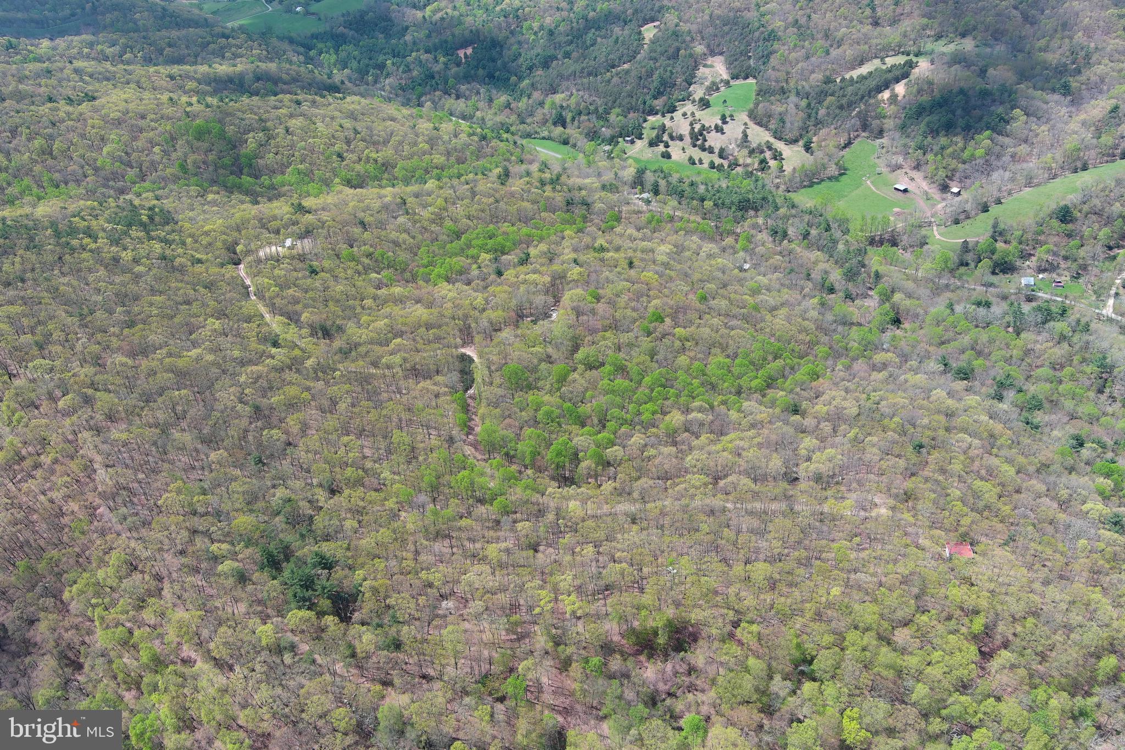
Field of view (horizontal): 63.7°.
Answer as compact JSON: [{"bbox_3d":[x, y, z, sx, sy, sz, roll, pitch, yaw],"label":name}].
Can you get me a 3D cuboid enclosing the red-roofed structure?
[{"bbox_3d":[122.510,54.520,281.230,7.200,4.300,6.400,1,35,1],"label":"red-roofed structure"}]

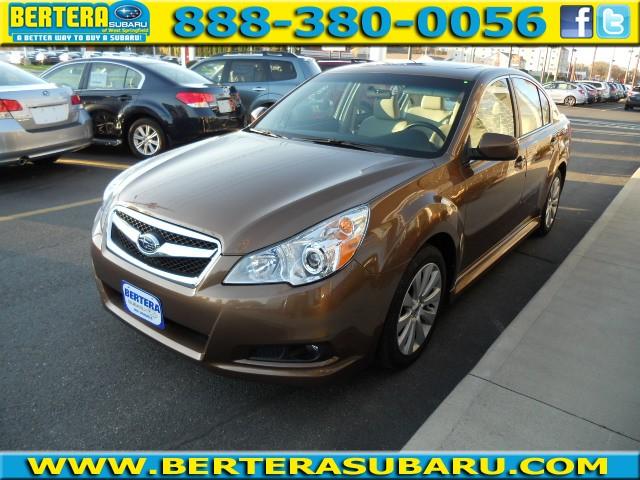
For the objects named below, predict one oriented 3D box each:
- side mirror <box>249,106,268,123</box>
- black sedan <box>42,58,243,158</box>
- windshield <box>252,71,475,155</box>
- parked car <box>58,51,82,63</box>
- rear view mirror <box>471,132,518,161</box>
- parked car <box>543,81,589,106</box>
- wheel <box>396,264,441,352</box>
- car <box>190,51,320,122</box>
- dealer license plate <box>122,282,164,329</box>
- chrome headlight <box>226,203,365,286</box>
[{"bbox_3d":[-0.470,-0.920,3.753,0.220,0.145,0.155,16,23,33],"label":"side mirror"},{"bbox_3d":[-3.760,-2.350,8.620,4.730,1.500,1.820,6,20,12],"label":"black sedan"},{"bbox_3d":[0.240,-0.854,3.175,1.420,0.150,0.950,16,53,33],"label":"windshield"},{"bbox_3d":[-29.429,-21.593,59.000,1.800,1.480,4.550,-15,26,-40],"label":"parked car"},{"bbox_3d":[0.983,-0.512,2.755,0.220,0.145,0.155,16,23,33],"label":"rear view mirror"},{"bbox_3d":[13.952,-8.992,30.253,4.750,1.460,1.820,16,23,33],"label":"parked car"},{"bbox_3d":[0.421,0.320,2.495,0.190,0.460,0.460,16,23,33],"label":"wheel"},{"bbox_3d":[-1.980,-3.730,12.350,4.560,1.680,1.790,7,20,13],"label":"car"},{"bbox_3d":[-0.781,0.286,2.211,0.303,0.152,0.020,16,23,33],"label":"dealer license plate"},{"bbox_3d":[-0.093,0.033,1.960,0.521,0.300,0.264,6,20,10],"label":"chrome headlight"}]

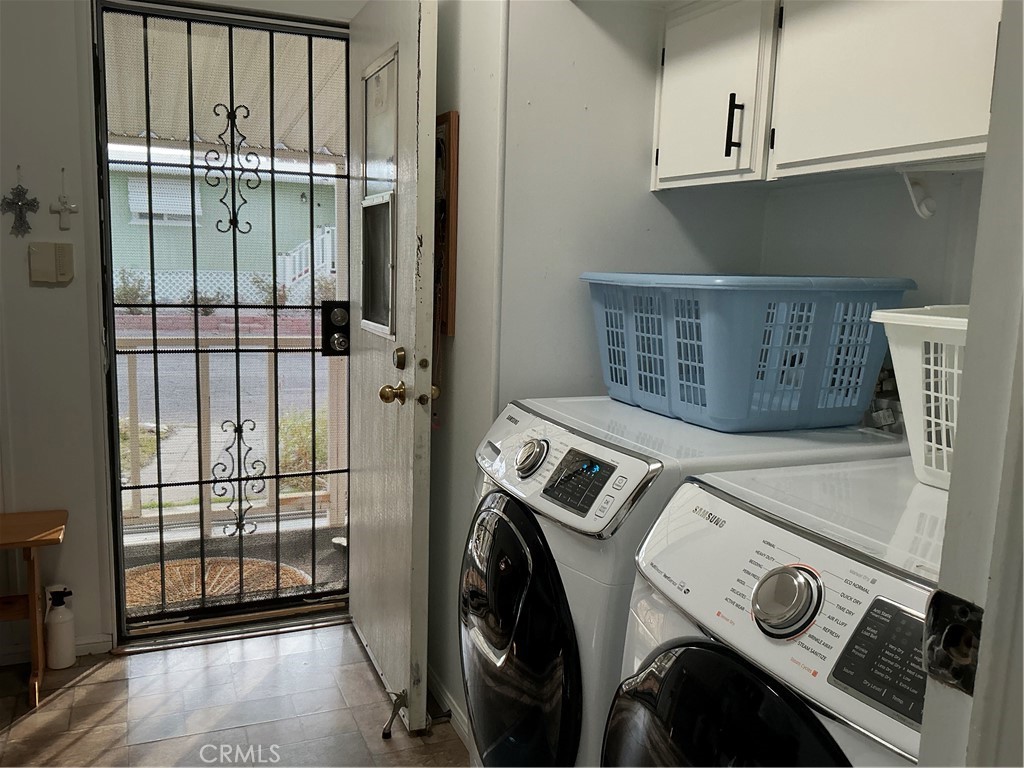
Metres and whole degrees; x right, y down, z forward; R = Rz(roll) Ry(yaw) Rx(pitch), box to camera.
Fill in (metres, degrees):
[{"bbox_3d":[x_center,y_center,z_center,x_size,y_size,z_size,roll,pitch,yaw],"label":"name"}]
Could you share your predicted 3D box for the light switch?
[{"bbox_3d":[-1.369,-0.358,2.460,0.113,0.115,0.020,-2,9,-23],"label":"light switch"}]

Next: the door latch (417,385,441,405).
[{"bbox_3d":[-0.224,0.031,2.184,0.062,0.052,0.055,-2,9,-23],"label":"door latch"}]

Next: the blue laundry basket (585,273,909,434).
[{"bbox_3d":[0.493,-0.091,1.844,0.505,0.302,0.600,-2,9,-23],"label":"blue laundry basket"}]

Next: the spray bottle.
[{"bbox_3d":[-1.411,0.753,2.586,0.088,0.262,0.080,-2,9,-23],"label":"spray bottle"}]

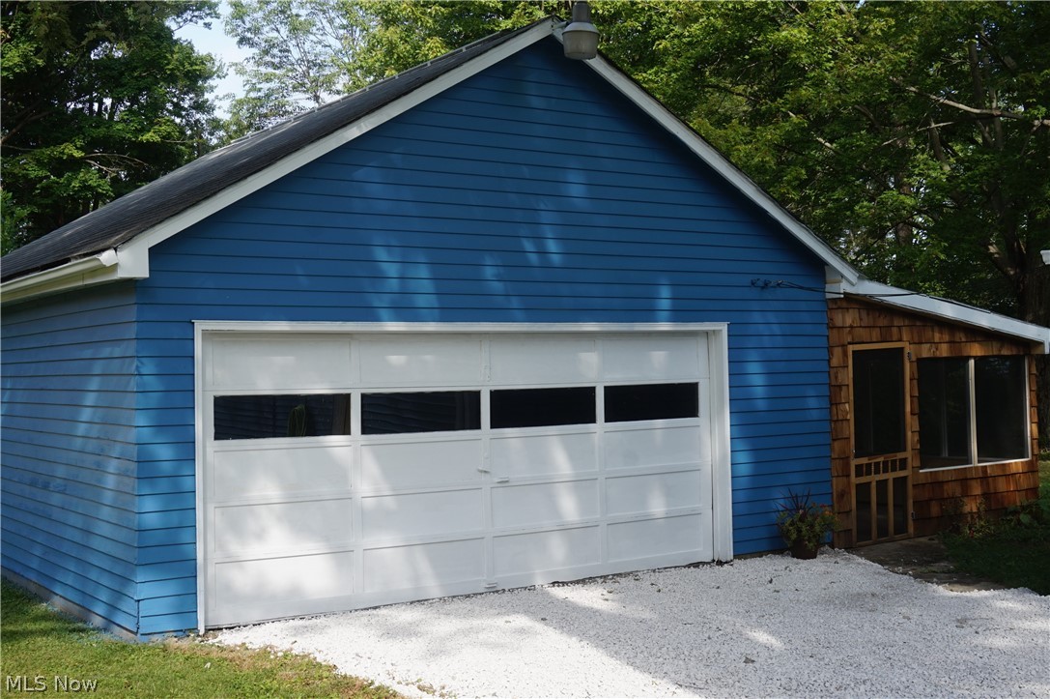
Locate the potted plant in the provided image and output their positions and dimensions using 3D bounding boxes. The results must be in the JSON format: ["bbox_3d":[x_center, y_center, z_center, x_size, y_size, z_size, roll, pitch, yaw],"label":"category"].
[{"bbox_3d":[2.600,1.611,11.550,0.570,0.630,0.540,-1,-1,0],"label":"potted plant"}]

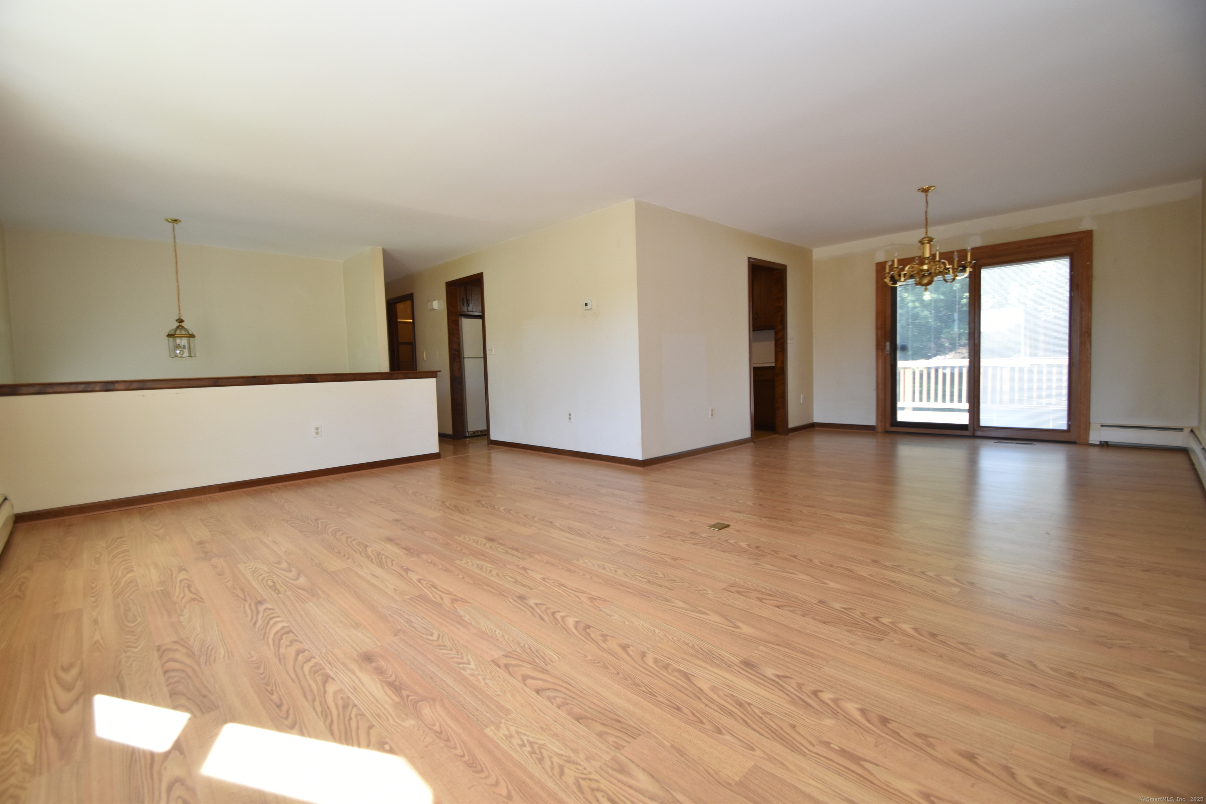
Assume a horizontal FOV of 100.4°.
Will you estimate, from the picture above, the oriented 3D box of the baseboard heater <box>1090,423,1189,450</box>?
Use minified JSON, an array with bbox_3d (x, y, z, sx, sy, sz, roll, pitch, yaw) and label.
[{"bbox_3d":[5.138,0.327,4.819,0.663,0.203,0.069,1,5,42],"label":"baseboard heater"}]

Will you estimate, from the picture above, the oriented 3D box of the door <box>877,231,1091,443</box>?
[{"bbox_3d":[4.167,-0.650,5.668,1.951,2.109,0.109,1,5,42],"label":"door"}]

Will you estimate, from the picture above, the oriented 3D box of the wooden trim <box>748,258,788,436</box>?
[{"bbox_3d":[1.985,-0.610,6.097,0.851,2.119,0.129,-5,5,-42],"label":"wooden trim"}]

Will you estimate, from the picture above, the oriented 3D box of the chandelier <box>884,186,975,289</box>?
[{"bbox_3d":[2.889,-1.446,4.491,0.683,0.902,0.683,1,5,42],"label":"chandelier"}]

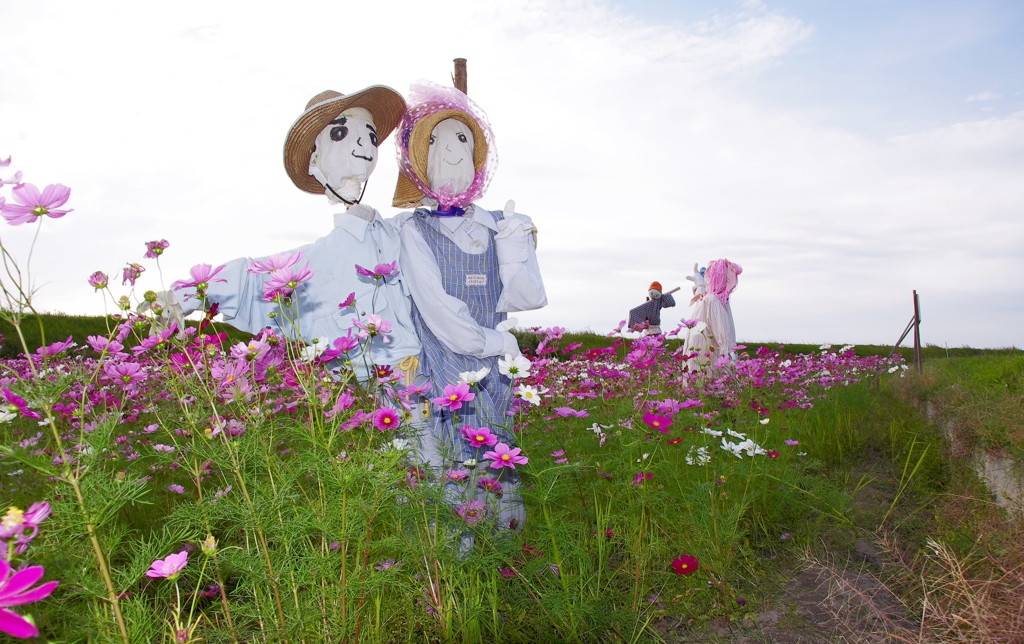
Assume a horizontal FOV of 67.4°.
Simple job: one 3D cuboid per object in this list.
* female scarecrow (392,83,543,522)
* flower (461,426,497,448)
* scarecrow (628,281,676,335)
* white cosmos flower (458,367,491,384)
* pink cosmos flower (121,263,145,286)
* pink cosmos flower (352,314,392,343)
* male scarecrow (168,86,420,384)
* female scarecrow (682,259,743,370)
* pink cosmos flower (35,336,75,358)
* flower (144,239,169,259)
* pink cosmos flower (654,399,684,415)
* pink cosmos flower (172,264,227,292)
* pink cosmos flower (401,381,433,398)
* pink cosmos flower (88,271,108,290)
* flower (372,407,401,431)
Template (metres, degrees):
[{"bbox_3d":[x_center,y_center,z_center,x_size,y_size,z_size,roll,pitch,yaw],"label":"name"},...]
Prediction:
[{"bbox_3d":[-0.134,-0.005,2.470,0.480,1.540,0.400,1,-2,-15],"label":"female scarecrow"},{"bbox_3d":[-0.068,0.241,1.600,0.073,0.034,0.068,3,28,0],"label":"flower"},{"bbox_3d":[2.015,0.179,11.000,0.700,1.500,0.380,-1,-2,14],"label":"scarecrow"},{"bbox_3d":[-0.089,0.128,1.830,0.077,0.042,0.072,0,-2,0],"label":"white cosmos flower"},{"bbox_3d":[-0.633,-0.079,1.280,0.040,0.041,0.037,2,-3,-37],"label":"pink cosmos flower"},{"bbox_3d":[-0.277,0.013,1.520,0.079,0.045,0.072,6,-24,0],"label":"pink cosmos flower"},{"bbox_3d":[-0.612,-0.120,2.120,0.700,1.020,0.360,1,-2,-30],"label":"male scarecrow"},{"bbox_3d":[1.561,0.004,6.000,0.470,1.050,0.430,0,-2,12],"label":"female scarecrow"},{"bbox_3d":[-0.779,0.043,1.300,0.074,0.038,0.068,-1,-2,24],"label":"pink cosmos flower"},{"bbox_3d":[-0.579,-0.120,1.250,0.039,0.031,0.037,1,-2,-17],"label":"flower"},{"bbox_3d":[0.462,0.248,2.250,0.077,0.042,0.070,0,27,0],"label":"pink cosmos flower"},{"bbox_3d":[-0.497,-0.069,1.220,0.085,0.042,0.078,2,-12,-11],"label":"pink cosmos flower"},{"bbox_3d":[-0.235,0.170,1.930,0.068,0.036,0.065,0,-2,6],"label":"pink cosmos flower"},{"bbox_3d":[-0.674,-0.068,1.250,0.033,0.033,0.032,1,-2,-22],"label":"pink cosmos flower"},{"bbox_3d":[-0.332,0.255,2.030,0.066,0.064,0.030,0,-2,-3],"label":"flower"}]

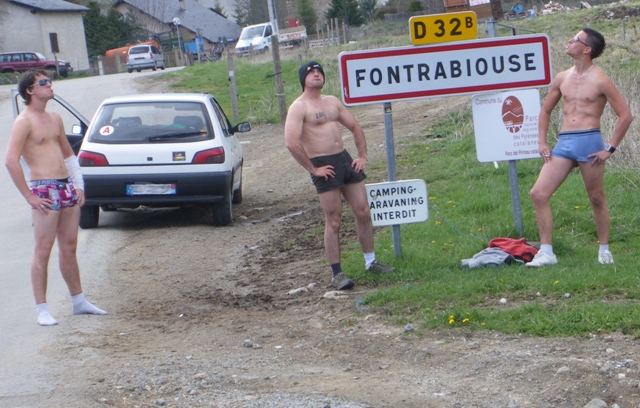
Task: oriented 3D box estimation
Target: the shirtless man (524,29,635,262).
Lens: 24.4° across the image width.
[{"bbox_3d":[1.871,-0.406,10.850,0.750,1.710,0.500,-3,6,28],"label":"shirtless man"}]

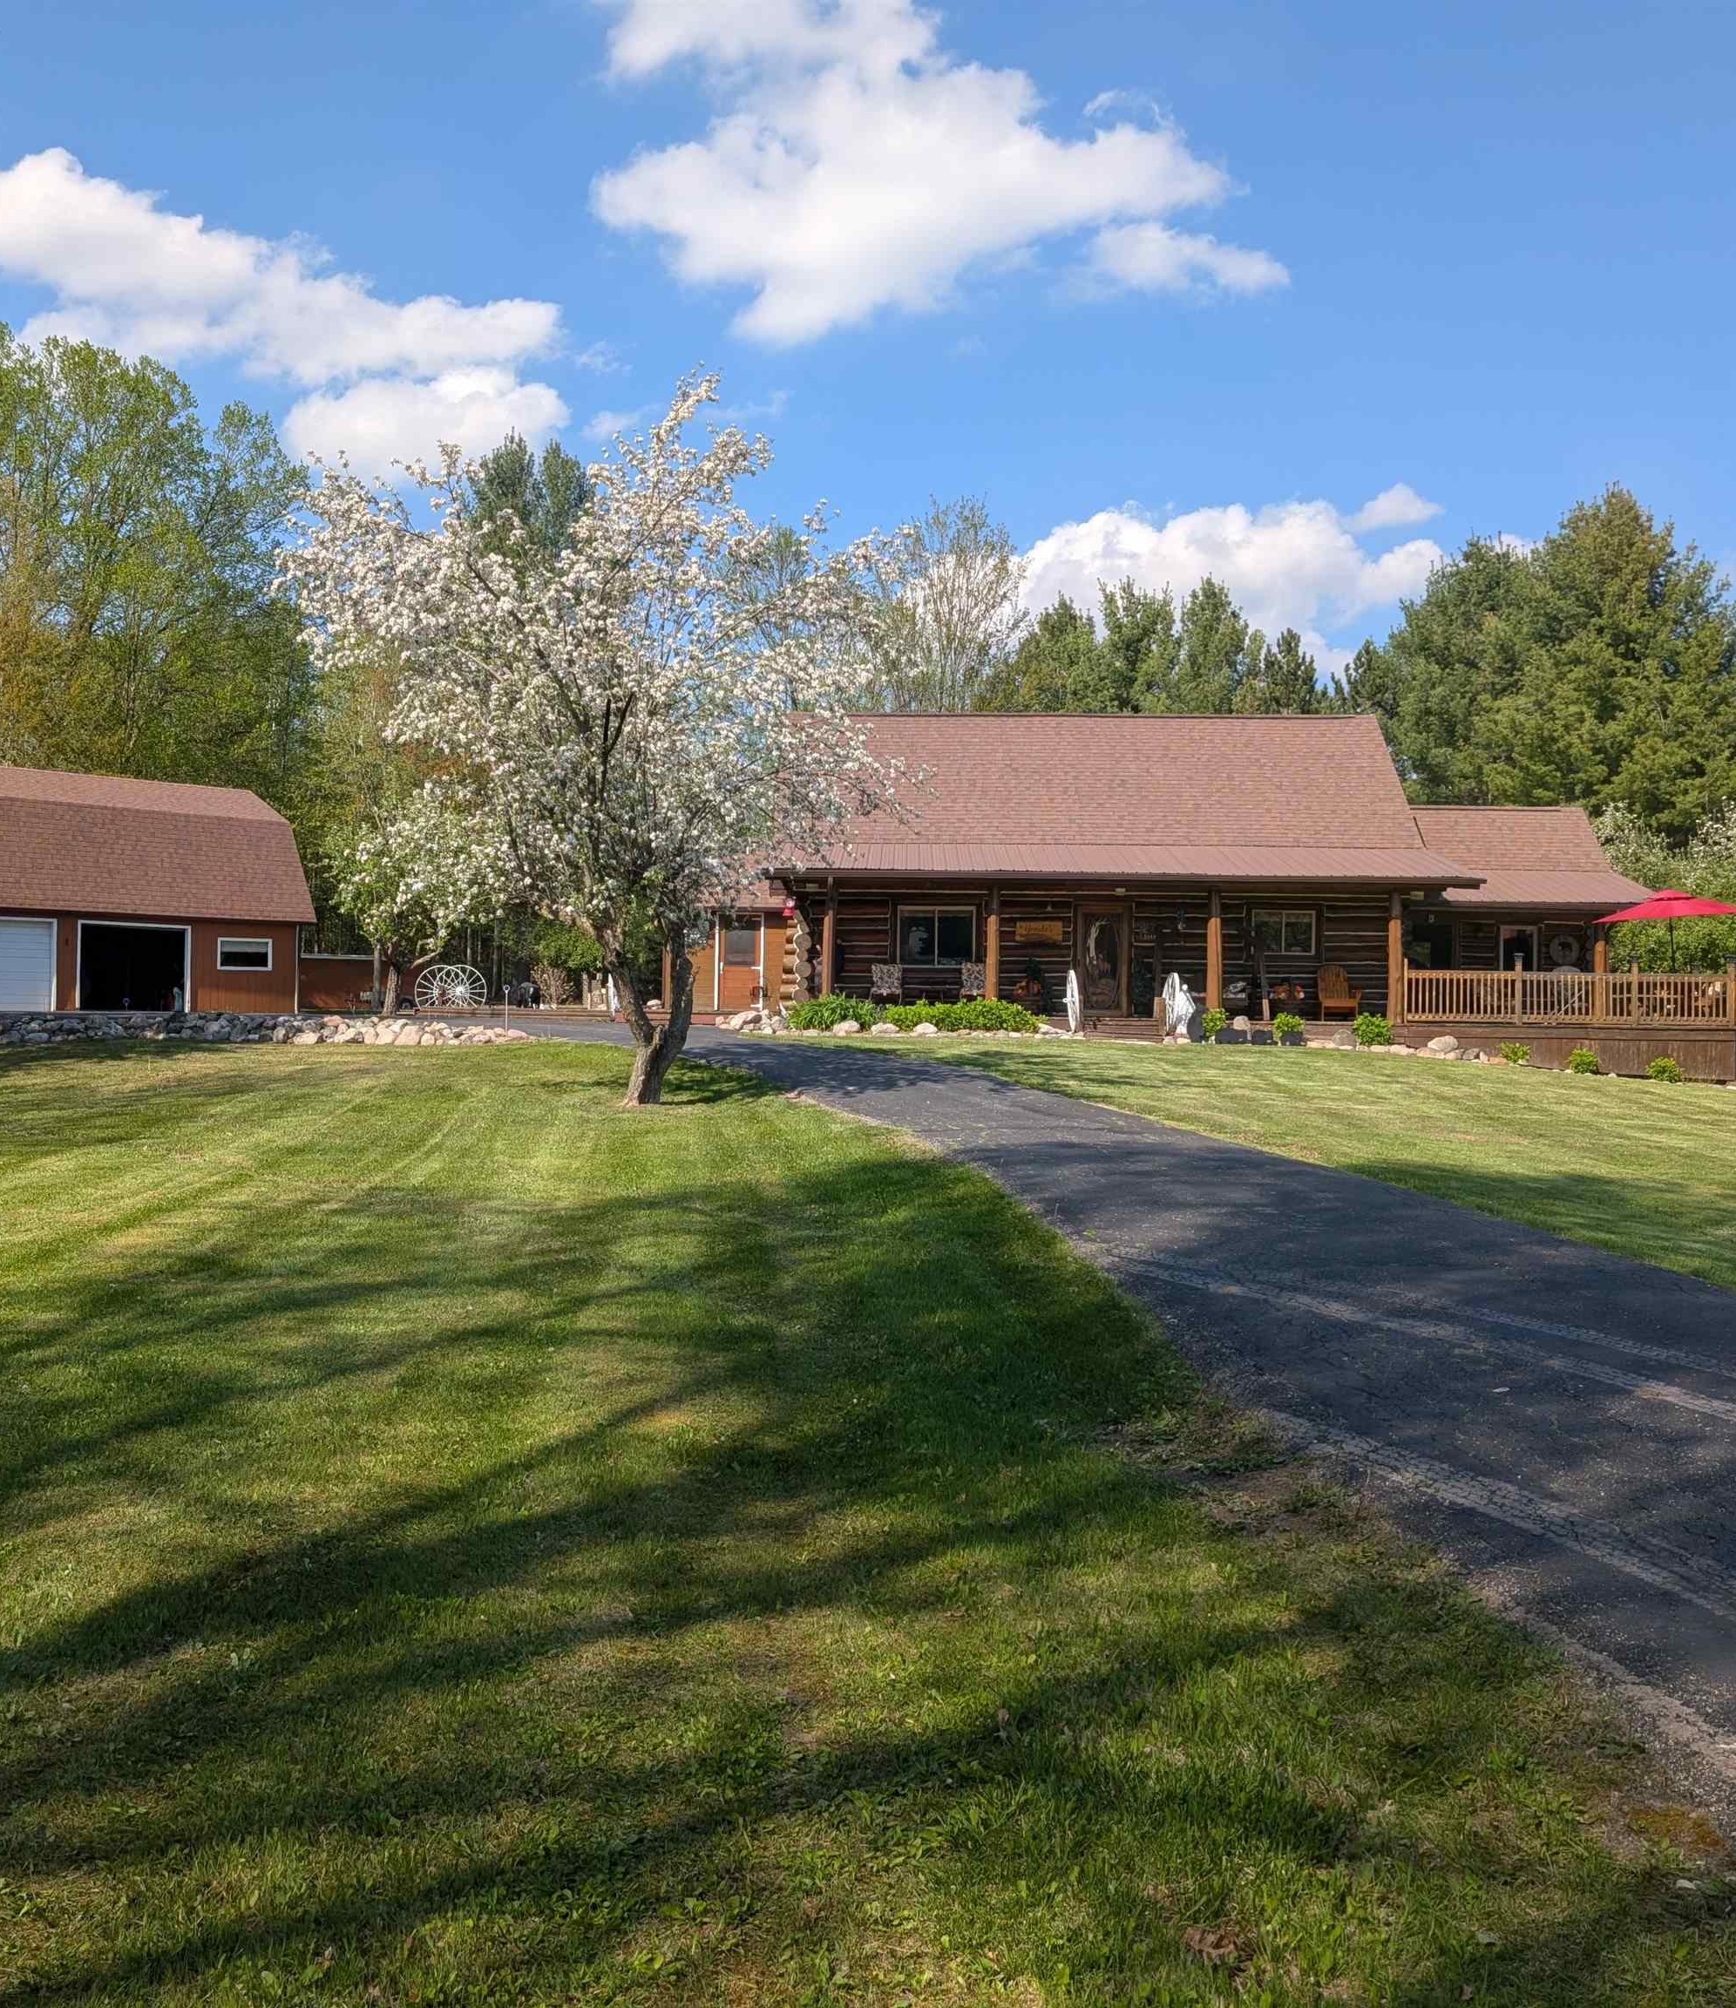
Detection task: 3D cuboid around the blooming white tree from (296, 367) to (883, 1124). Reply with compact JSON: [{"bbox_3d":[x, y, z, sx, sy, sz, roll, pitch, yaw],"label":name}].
[{"bbox_3d":[-3.095,-3.000,21.195,7.100,8.275,6.800,1,0,0],"label":"blooming white tree"}]

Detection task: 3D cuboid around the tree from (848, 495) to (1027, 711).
[{"bbox_3d":[2.446,-7.496,56.986,6.300,16.249,6.300,1,0,0],"label":"tree"}]

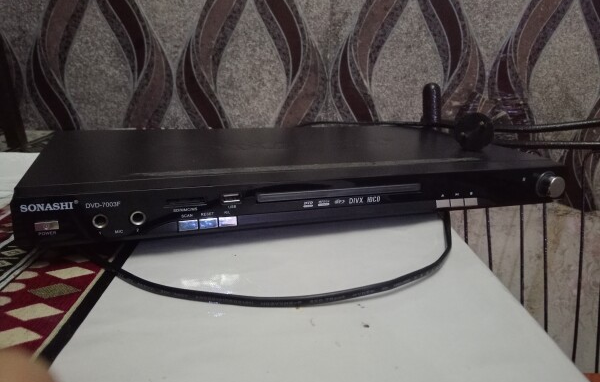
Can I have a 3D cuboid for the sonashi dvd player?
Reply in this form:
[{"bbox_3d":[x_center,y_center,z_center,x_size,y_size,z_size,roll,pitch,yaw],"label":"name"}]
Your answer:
[{"bbox_3d":[-0.003,-0.020,0.456,0.430,0.042,0.217,-3,17,-20],"label":"sonashi dvd player"}]

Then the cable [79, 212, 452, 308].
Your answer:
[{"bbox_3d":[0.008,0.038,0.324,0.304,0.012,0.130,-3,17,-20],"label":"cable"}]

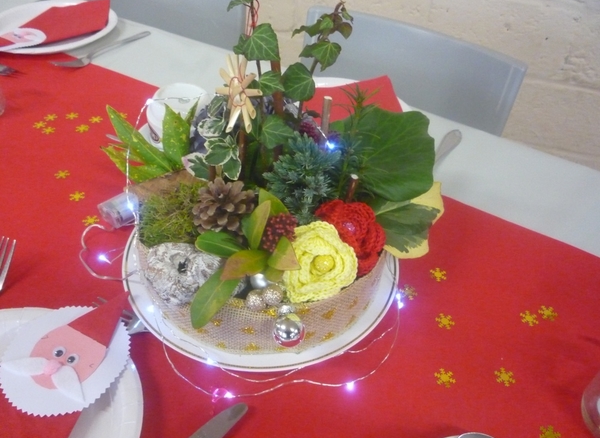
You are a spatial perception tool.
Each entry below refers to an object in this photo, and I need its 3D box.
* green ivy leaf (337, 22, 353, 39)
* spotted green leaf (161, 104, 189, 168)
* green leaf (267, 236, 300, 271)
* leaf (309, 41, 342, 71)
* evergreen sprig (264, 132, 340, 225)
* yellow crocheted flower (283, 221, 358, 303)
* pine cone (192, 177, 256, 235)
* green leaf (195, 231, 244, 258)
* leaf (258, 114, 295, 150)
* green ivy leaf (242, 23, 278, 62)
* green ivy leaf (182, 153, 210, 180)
[{"bbox_3d":[0.036,-0.151,0.418,0.013,0.013,0.006,-3,18,-4],"label":"green ivy leaf"},{"bbox_3d":[-0.120,-0.080,0.506,0.028,0.067,0.010,-15,24,-19],"label":"spotted green leaf"},{"bbox_3d":[-0.011,0.031,0.444,0.029,0.012,0.029,18,82,-3],"label":"green leaf"},{"bbox_3d":[0.021,-0.132,0.419,0.029,0.026,0.008,4,9,0],"label":"leaf"},{"bbox_3d":[0.002,-0.036,0.470,0.068,0.080,0.052,3,44,0],"label":"evergreen sprig"},{"bbox_3d":[0.017,0.036,0.436,0.064,0.030,0.067,-2,88,-6],"label":"yellow crocheted flower"},{"bbox_3d":[-0.070,-0.012,0.482,0.057,0.051,0.057,-3,68,-8],"label":"pine cone"},{"bbox_3d":[-0.068,0.021,0.453,0.047,0.010,0.022,14,72,-1],"label":"green leaf"},{"bbox_3d":[-0.021,-0.080,0.475,0.034,0.033,0.009,14,0,-11],"label":"leaf"},{"bbox_3d":[-0.031,-0.145,0.426,0.030,0.031,0.009,-3,13,-8],"label":"green ivy leaf"},{"bbox_3d":[-0.099,-0.052,0.502,0.032,0.009,0.023,33,91,-4],"label":"green ivy leaf"}]

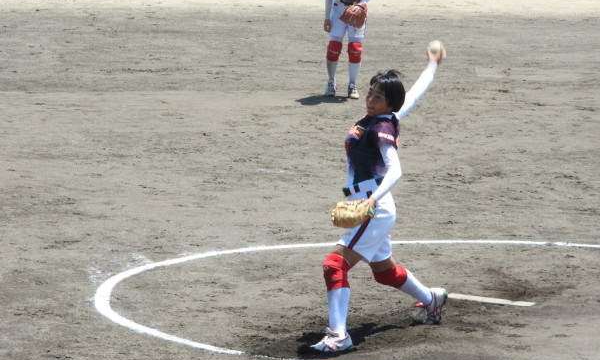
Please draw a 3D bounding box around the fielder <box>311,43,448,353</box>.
[{"bbox_3d":[0.495,0.080,18.410,1.180,1.690,0.640,-4,9,-34],"label":"fielder"}]

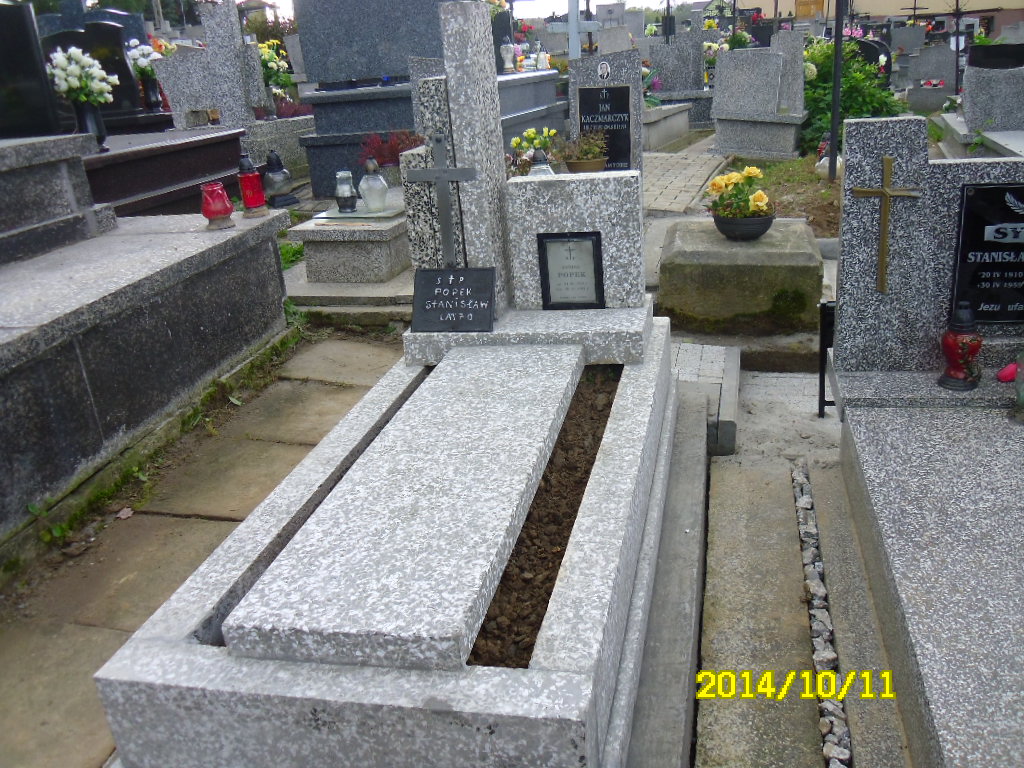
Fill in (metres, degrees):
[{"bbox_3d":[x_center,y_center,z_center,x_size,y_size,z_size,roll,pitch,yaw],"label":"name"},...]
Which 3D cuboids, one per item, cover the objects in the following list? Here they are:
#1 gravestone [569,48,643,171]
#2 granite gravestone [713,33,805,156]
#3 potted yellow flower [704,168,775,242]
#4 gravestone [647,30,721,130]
[{"bbox_3d":[0.618,-1.741,5.998,0.460,0.790,0.120,3,22,20],"label":"gravestone"},{"bbox_3d":[2.154,-2.541,8.047,0.800,0.990,0.460,3,22,20],"label":"granite gravestone"},{"bbox_3d":[1.111,-0.882,4.481,0.330,0.320,0.300,1,22,15],"label":"potted yellow flower"},{"bbox_3d":[1.764,-3.090,9.377,0.740,0.950,0.380,3,22,20],"label":"gravestone"}]

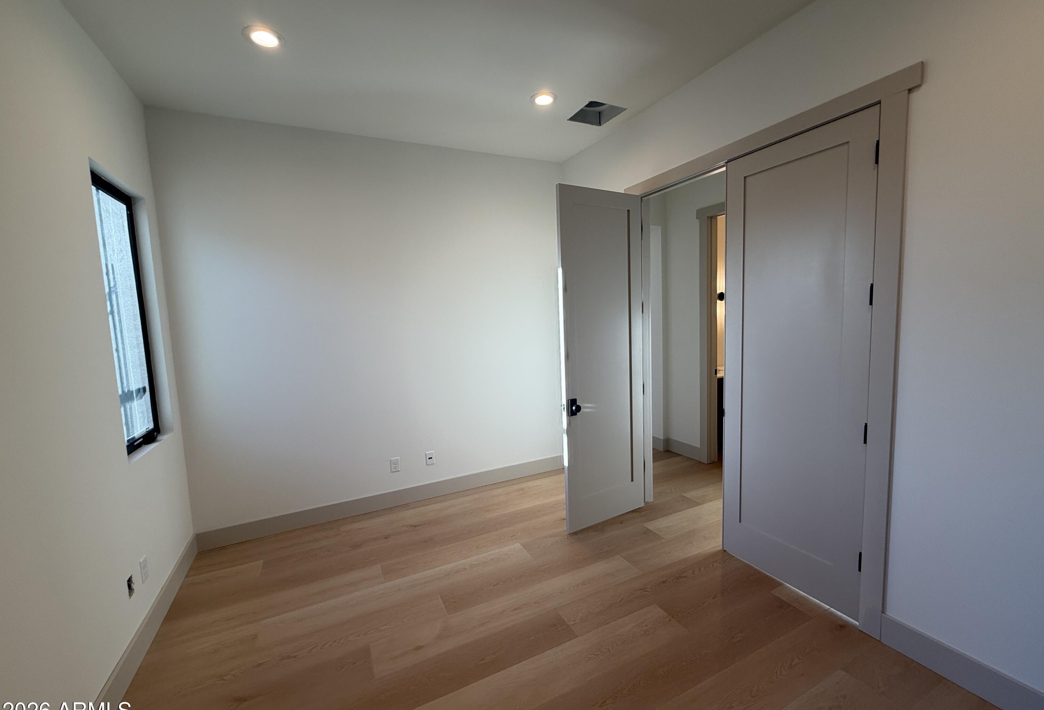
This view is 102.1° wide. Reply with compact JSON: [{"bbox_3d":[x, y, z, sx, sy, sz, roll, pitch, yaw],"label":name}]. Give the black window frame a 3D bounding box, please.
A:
[{"bbox_3d":[-2.260,-0.206,2.354,0.060,1.492,0.712,-5,6,-26],"label":"black window frame"}]

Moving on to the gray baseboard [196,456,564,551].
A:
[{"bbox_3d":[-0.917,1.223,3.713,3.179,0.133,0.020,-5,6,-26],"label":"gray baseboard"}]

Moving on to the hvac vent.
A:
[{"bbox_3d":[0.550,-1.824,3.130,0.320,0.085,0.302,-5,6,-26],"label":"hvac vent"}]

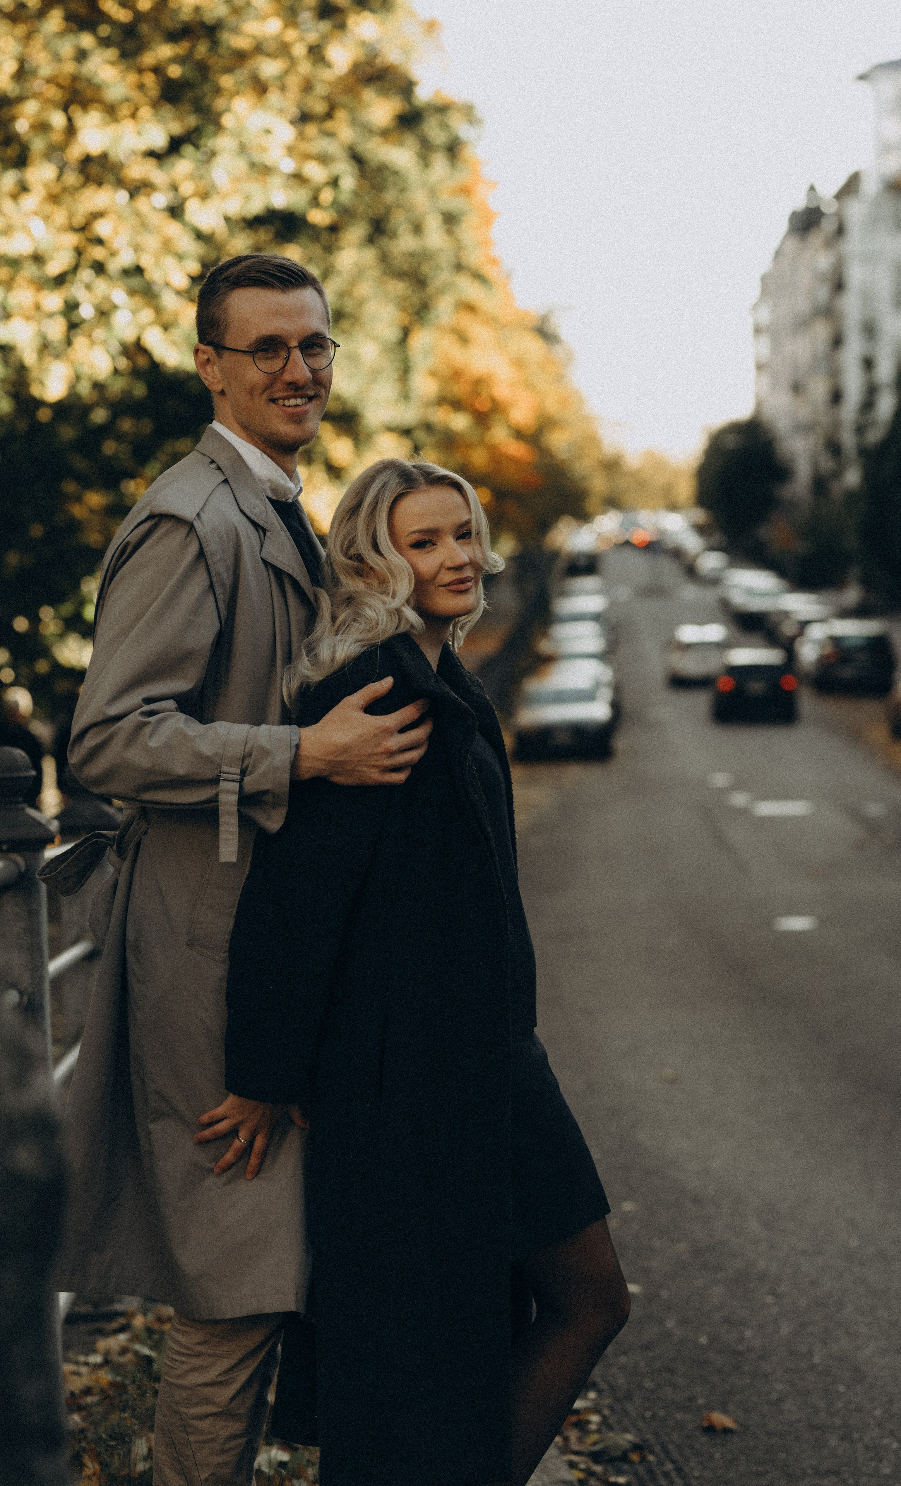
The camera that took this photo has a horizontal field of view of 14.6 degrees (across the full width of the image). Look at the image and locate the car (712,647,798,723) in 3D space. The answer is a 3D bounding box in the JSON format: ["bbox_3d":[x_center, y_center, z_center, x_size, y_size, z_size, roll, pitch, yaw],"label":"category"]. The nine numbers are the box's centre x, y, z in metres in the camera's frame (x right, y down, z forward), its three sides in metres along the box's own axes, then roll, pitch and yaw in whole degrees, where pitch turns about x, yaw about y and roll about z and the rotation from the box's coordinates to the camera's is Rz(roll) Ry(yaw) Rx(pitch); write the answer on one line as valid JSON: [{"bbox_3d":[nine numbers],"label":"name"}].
[{"bbox_3d":[6.330,-1.271,73.843,1.780,1.460,4.200,-2,4,3],"label":"car"}]

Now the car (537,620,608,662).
[{"bbox_3d":[3.232,-2.455,92.192,1.800,1.460,4.500,-2,4,3],"label":"car"}]

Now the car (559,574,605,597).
[{"bbox_3d":[5.298,-5.868,140.642,1.800,1.480,4.400,-2,4,3],"label":"car"}]

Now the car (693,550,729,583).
[{"bbox_3d":[14.059,-9.491,189.139,1.800,1.550,4.400,-2,4,3],"label":"car"}]

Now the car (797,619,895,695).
[{"bbox_3d":[9.111,-1.989,80.680,1.860,1.600,4.500,-2,4,3],"label":"car"}]

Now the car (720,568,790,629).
[{"bbox_3d":[10.002,-4.707,115.762,1.930,1.780,4.700,-2,4,3],"label":"car"}]

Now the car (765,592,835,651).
[{"bbox_3d":[10.471,-3.593,105.189,1.820,1.550,4.500,-2,4,3],"label":"car"}]

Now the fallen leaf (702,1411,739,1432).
[{"bbox_3d":[0.537,1.353,7.000,0.075,0.028,0.080,-2,1,0],"label":"fallen leaf"}]

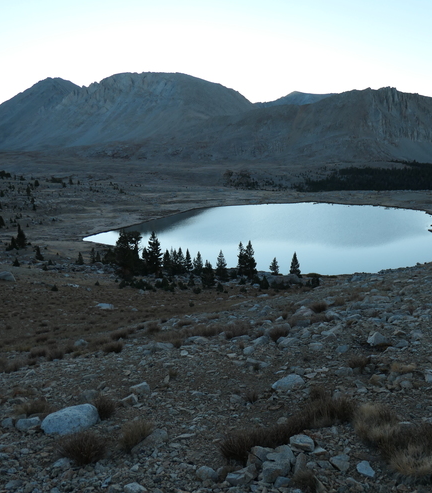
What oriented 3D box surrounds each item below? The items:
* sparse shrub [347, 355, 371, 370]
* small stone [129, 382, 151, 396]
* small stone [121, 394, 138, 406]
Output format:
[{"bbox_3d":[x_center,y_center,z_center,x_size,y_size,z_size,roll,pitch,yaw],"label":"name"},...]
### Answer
[{"bbox_3d":[1.705,1.388,5.900,0.290,0.180,0.270,3,11,17],"label":"sparse shrub"},{"bbox_3d":[-1.124,2.129,7.342,0.289,0.199,0.223,0,11,0],"label":"small stone"},{"bbox_3d":[-1.186,2.111,6.762,0.239,0.154,0.185,0,11,0],"label":"small stone"}]

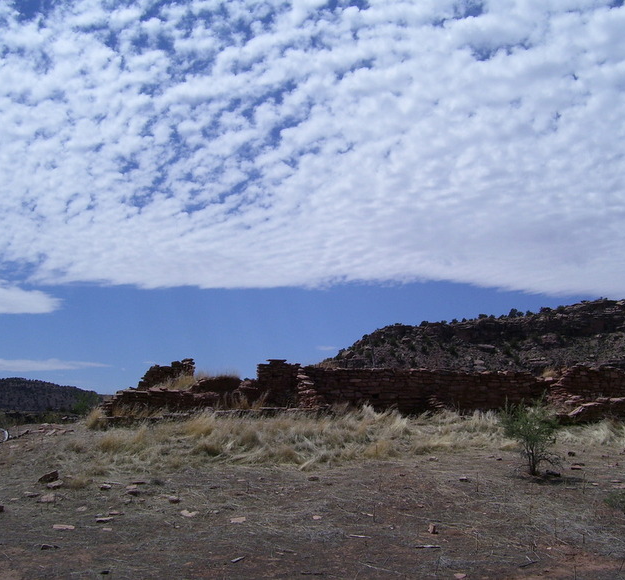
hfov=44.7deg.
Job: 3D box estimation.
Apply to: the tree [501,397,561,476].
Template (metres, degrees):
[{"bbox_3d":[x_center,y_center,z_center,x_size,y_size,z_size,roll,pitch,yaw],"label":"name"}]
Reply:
[{"bbox_3d":[3.588,2.428,12.500,1.000,1.270,0.950,0,-8,0],"label":"tree"}]

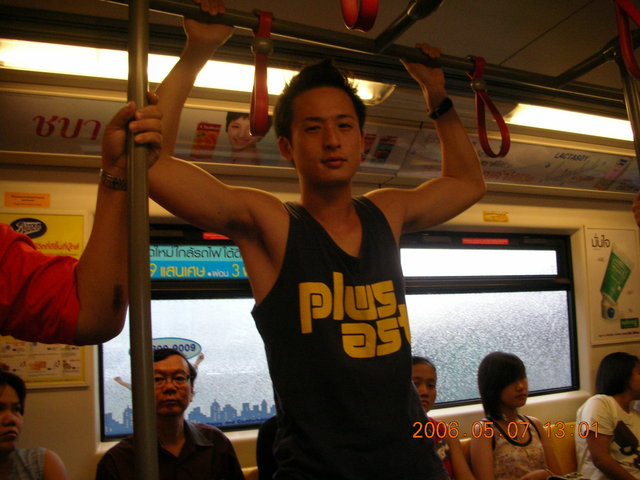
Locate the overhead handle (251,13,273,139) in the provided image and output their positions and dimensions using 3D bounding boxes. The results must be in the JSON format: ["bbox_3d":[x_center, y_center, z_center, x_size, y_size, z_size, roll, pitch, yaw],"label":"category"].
[{"bbox_3d":[-0.125,-0.368,1.403,0.048,0.285,0.085,5,-13,-18],"label":"overhead handle"}]

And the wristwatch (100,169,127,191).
[{"bbox_3d":[-0.382,-0.114,1.230,0.064,0.020,0.054,12,-6,-3],"label":"wristwatch"}]

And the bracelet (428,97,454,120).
[{"bbox_3d":[0.304,-0.329,1.620,0.058,0.033,0.056,-30,0,-37],"label":"bracelet"}]

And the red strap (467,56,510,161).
[{"bbox_3d":[0.441,-0.360,1.679,0.042,0.275,0.092,0,-11,-28],"label":"red strap"}]

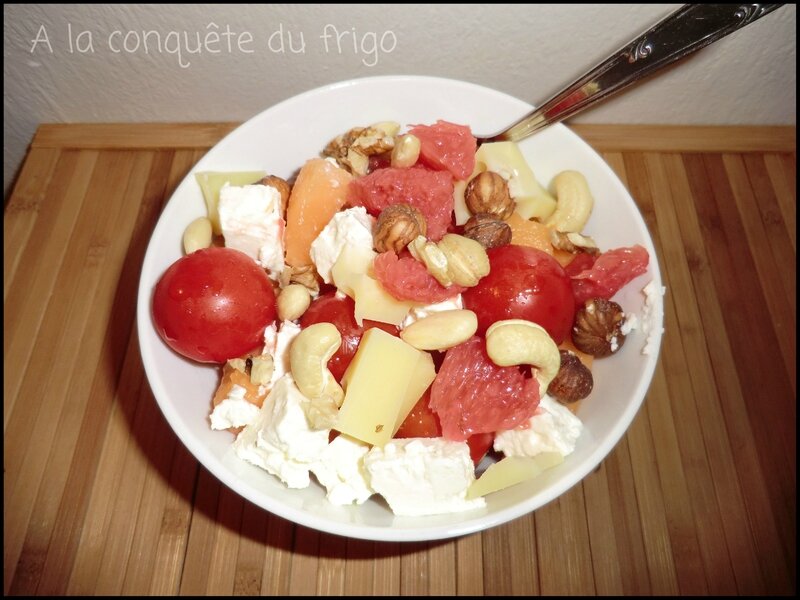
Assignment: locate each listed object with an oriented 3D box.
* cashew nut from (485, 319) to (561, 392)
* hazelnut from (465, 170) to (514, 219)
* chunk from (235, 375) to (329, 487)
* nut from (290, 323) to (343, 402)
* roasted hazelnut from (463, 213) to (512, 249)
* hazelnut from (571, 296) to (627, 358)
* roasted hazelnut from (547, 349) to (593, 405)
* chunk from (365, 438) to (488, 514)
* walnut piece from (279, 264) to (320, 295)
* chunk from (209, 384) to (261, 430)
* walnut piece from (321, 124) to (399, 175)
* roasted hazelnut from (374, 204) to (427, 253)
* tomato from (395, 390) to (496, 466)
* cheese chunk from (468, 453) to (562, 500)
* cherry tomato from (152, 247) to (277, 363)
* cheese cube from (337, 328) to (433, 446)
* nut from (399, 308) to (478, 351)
[{"bbox_3d":[0.035,0.016,0.160,0.016,0.011,0.024,-40,70,-18],"label":"cashew nut"},{"bbox_3d":[0.030,-0.035,0.188,0.015,0.015,0.015,4,64,2],"label":"hazelnut"},{"bbox_3d":[-0.032,0.037,0.154,0.024,0.020,0.026,23,66,10],"label":"chunk"},{"bbox_3d":[-0.024,0.018,0.161,0.015,0.011,0.022,-7,64,-4],"label":"nut"},{"bbox_3d":[0.027,-0.023,0.173,0.015,0.014,0.015,0,64,0],"label":"roasted hazelnut"},{"bbox_3d":[0.061,0.008,0.171,0.016,0.016,0.016,0,64,0],"label":"hazelnut"},{"bbox_3d":[0.046,0.021,0.150,0.014,0.014,0.014,0,64,1],"label":"roasted hazelnut"},{"bbox_3d":[0.007,0.047,0.149,0.030,0.018,0.018,3,64,1],"label":"chunk"},{"bbox_3d":[-0.029,-0.006,0.159,0.013,0.009,0.011,0,64,1],"label":"walnut piece"},{"bbox_3d":[-0.045,0.030,0.151,0.013,0.008,0.011,0,64,1],"label":"chunk"},{"bbox_3d":[-0.015,-0.056,0.207,0.026,0.013,0.018,-8,64,-4],"label":"walnut piece"},{"bbox_3d":[0.000,-0.021,0.165,0.015,0.015,0.015,0,64,0],"label":"roasted hazelnut"},{"bbox_3d":[0.013,0.033,0.155,0.029,0.027,0.029,0,64,0],"label":"tomato"},{"bbox_3d":[0.032,0.050,0.155,0.029,0.012,0.009,-23,66,-11],"label":"cheese chunk"},{"bbox_3d":[-0.051,0.001,0.153,0.033,0.032,0.033,0,64,1],"label":"cherry tomato"},{"bbox_3d":[-0.004,0.026,0.160,0.017,0.016,0.030,14,78,24],"label":"cheese cube"},{"bbox_3d":[0.012,0.009,0.162,0.022,0.009,0.011,-12,65,-6],"label":"nut"}]

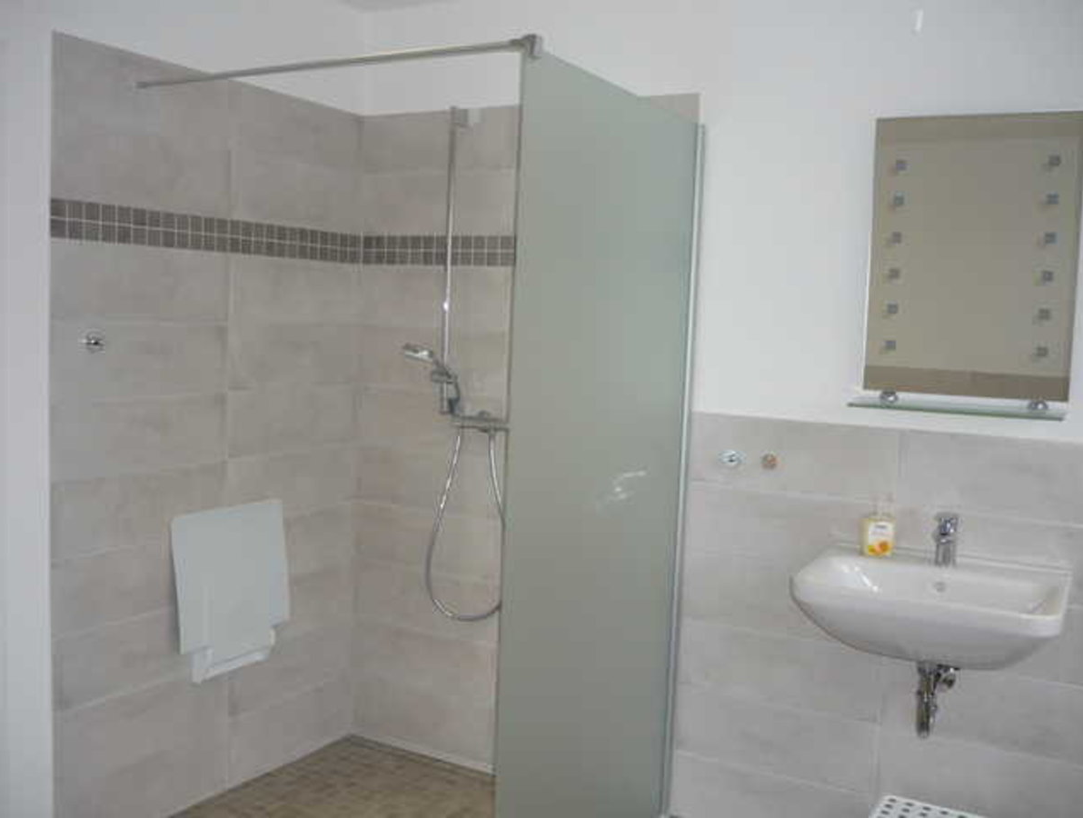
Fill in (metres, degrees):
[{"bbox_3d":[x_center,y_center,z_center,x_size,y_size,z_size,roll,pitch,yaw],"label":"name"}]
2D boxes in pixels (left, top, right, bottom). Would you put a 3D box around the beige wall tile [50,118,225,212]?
[{"bbox_3d":[-1.036,-0.627,2.744,0.010,0.198,0.595,5,6,29],"label":"beige wall tile"}]

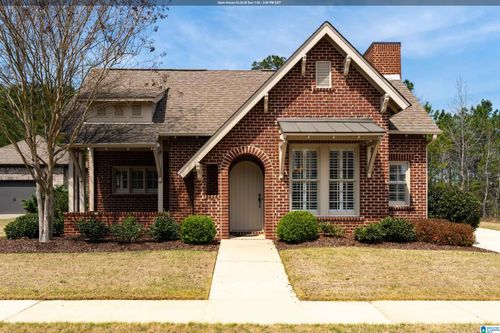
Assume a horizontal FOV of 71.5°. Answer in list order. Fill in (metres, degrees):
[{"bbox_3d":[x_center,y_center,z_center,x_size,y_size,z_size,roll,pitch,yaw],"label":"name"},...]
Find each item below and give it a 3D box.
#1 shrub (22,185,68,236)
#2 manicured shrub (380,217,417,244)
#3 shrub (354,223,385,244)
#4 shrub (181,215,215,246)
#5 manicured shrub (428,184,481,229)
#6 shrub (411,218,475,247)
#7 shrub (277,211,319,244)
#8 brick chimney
[{"bbox_3d":[-6.300,1.370,10.800,1.550,1.600,1.500,0,-2,0],"label":"shrub"},{"bbox_3d":[3.883,1.670,9.200,0.980,0.700,0.850,0,-2,0],"label":"manicured shrub"},{"bbox_3d":[3.116,1.747,9.050,0.800,0.580,0.720,0,-2,0],"label":"shrub"},{"bbox_3d":[-1.335,1.634,9.000,0.920,0.780,0.880,0,-2,0],"label":"shrub"},{"bbox_3d":[6.400,1.340,11.200,1.750,1.500,1.650,0,-2,0],"label":"manicured shrub"},{"bbox_3d":[5.075,1.748,9.150,1.620,0.740,0.950,0,-2,0],"label":"shrub"},{"bbox_3d":[1.239,1.582,9.000,1.060,0.870,1.000,0,-2,0],"label":"shrub"},{"bbox_3d":[4.990,-3.840,13.200,1.000,1.360,1.250,0,-2,0],"label":"brick chimney"}]

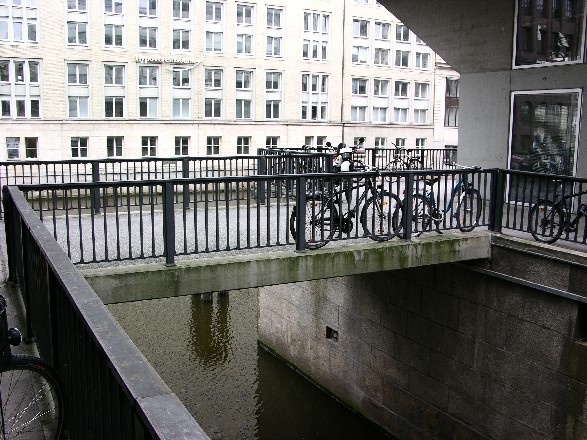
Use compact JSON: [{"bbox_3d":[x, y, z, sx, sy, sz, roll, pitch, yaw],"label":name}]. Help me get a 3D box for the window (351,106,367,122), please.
[{"bbox_3d":[6.568,-10.710,59.985,1.880,1.560,0.200,-4,10,-27],"label":"window"}]

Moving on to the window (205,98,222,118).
[{"bbox_3d":[-7.639,-10.654,56.909,1.760,1.910,0.250,-4,9,-26],"label":"window"}]

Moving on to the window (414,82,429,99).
[{"bbox_3d":[15.276,-15.408,70.738,2.050,1.980,0.200,-4,10,-28],"label":"window"}]

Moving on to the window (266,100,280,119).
[{"bbox_3d":[-2.106,-11.490,61.703,1.800,1.980,0.200,-4,10,-28],"label":"window"}]

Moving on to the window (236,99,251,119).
[{"bbox_3d":[-4.652,-10.374,55.211,1.450,1.800,0.200,-4,10,-24],"label":"window"}]

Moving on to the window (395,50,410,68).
[{"bbox_3d":[11.315,-16.764,61.598,1.920,1.630,0.200,-4,10,-24],"label":"window"}]

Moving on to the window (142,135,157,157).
[{"bbox_3d":[-12.175,-6.188,50.048,1.310,1.720,0.200,-4,10,-28],"label":"window"}]

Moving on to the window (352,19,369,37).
[{"bbox_3d":[6.632,-18.955,58.726,1.920,1.770,0.200,-4,10,-27],"label":"window"}]

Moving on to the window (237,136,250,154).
[{"bbox_3d":[-4.584,-6.799,54.324,1.380,1.690,0.200,-4,10,-28],"label":"window"}]

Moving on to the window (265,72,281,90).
[{"bbox_3d":[-2.091,-14.300,61.269,1.800,1.860,0.200,-4,10,-28],"label":"window"}]

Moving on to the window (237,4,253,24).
[{"bbox_3d":[-4.357,-18.185,52.570,1.540,1.760,0.200,-4,10,-28],"label":"window"}]

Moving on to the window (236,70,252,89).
[{"bbox_3d":[-4.760,-13.639,57.936,1.760,1.900,0.250,-4,9,-26],"label":"window"}]

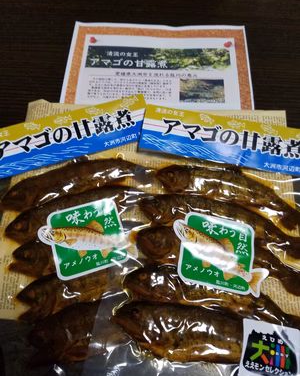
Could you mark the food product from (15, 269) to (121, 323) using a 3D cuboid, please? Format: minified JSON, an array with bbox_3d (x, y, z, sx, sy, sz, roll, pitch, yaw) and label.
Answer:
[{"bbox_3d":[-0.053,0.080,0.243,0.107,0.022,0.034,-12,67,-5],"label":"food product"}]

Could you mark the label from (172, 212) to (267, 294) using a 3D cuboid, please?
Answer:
[{"bbox_3d":[0.056,0.053,0.244,0.082,0.006,0.057,11,67,5],"label":"label"}]

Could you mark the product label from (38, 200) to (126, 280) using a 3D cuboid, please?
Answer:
[{"bbox_3d":[-0.051,0.043,0.252,0.081,0.006,0.059,-14,67,-5],"label":"product label"}]

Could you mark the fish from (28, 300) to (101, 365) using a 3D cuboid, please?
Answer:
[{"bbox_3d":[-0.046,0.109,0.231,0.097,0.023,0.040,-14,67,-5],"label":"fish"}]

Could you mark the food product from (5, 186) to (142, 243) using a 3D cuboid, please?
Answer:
[{"bbox_3d":[-0.065,0.019,0.270,0.129,0.022,0.036,-20,68,-8],"label":"food product"}]

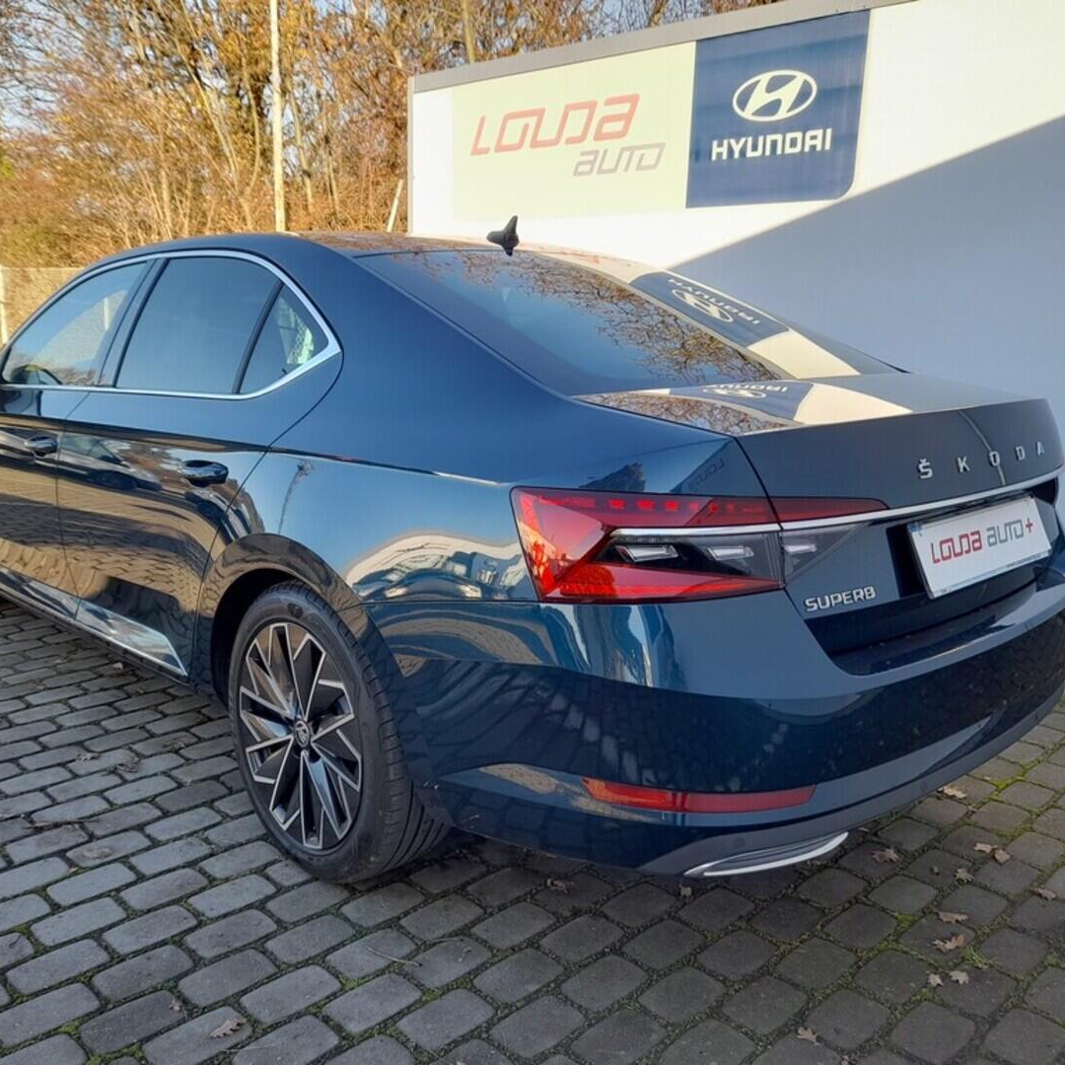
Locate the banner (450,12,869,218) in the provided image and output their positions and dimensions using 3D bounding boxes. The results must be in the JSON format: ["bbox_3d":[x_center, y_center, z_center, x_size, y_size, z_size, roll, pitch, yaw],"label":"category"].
[{"bbox_3d":[0.511,-2.206,5.676,2.761,0.821,0.020,11,16,40],"label":"banner"}]

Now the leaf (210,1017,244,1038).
[{"bbox_3d":[-0.507,0.825,1.712,0.035,0.015,0.065,7,13,29],"label":"leaf"}]

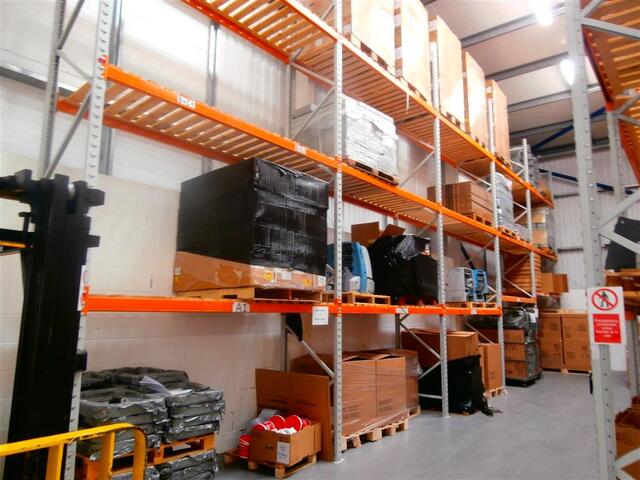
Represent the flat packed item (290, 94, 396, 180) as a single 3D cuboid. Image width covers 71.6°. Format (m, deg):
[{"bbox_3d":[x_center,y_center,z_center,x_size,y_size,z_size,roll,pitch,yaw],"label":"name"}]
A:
[{"bbox_3d":[0.341,-1.347,6.210,0.965,0.793,1.212,-7,-12,39],"label":"flat packed item"}]

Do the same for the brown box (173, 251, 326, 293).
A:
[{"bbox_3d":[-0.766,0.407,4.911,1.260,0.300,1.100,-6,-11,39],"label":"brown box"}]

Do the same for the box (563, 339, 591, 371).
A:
[{"bbox_3d":[7.119,3.158,12.209,0.640,0.749,0.552,-7,-12,39],"label":"box"}]

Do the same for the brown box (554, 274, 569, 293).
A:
[{"bbox_3d":[7.290,1.331,13.429,0.360,0.510,0.420,-6,-11,39],"label":"brown box"}]

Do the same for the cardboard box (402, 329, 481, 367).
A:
[{"bbox_3d":[2.128,1.914,7.834,1.202,0.512,0.532,-7,-12,39],"label":"cardboard box"}]

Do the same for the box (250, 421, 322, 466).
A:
[{"bbox_3d":[-0.348,2.159,4.789,0.490,0.305,0.633,-4,-10,29],"label":"box"}]

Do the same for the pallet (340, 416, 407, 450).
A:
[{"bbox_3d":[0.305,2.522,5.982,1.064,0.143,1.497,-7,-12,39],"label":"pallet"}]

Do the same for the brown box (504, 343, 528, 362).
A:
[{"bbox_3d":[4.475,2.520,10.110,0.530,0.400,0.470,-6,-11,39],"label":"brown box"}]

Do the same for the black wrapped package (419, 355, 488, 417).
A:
[{"bbox_3d":[2.105,2.380,7.512,1.080,0.880,0.560,-7,-12,39],"label":"black wrapped package"}]

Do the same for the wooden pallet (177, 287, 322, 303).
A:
[{"bbox_3d":[-0.748,0.602,4.654,1.212,0.123,0.955,-7,-12,39],"label":"wooden pallet"}]

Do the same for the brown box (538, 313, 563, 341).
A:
[{"bbox_3d":[6.511,2.459,12.541,0.600,0.720,0.550,-6,-11,39],"label":"brown box"}]

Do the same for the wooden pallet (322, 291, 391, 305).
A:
[{"bbox_3d":[0.242,0.827,6.200,1.150,0.120,0.970,-6,-11,39],"label":"wooden pallet"}]

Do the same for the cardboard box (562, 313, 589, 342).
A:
[{"bbox_3d":[7.146,2.426,12.311,0.630,0.729,0.552,-7,-12,39],"label":"cardboard box"}]

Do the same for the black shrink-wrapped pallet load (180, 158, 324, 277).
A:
[{"bbox_3d":[-0.715,-0.142,4.789,1.192,1.005,1.059,-7,-12,39],"label":"black shrink-wrapped pallet load"}]

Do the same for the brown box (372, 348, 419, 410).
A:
[{"bbox_3d":[1.028,2.214,7.037,0.750,0.830,0.800,-6,-11,39],"label":"brown box"}]

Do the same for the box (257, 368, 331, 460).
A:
[{"bbox_3d":[-0.345,2.060,5.321,1.200,0.900,0.100,-6,-11,39],"label":"box"}]

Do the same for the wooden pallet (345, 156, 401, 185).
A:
[{"bbox_3d":[0.340,-0.877,6.171,0.985,0.138,1.212,-7,-12,39],"label":"wooden pallet"}]

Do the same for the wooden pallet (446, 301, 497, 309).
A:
[{"bbox_3d":[2.622,1.243,8.441,1.024,0.118,1.241,-7,-12,39],"label":"wooden pallet"}]

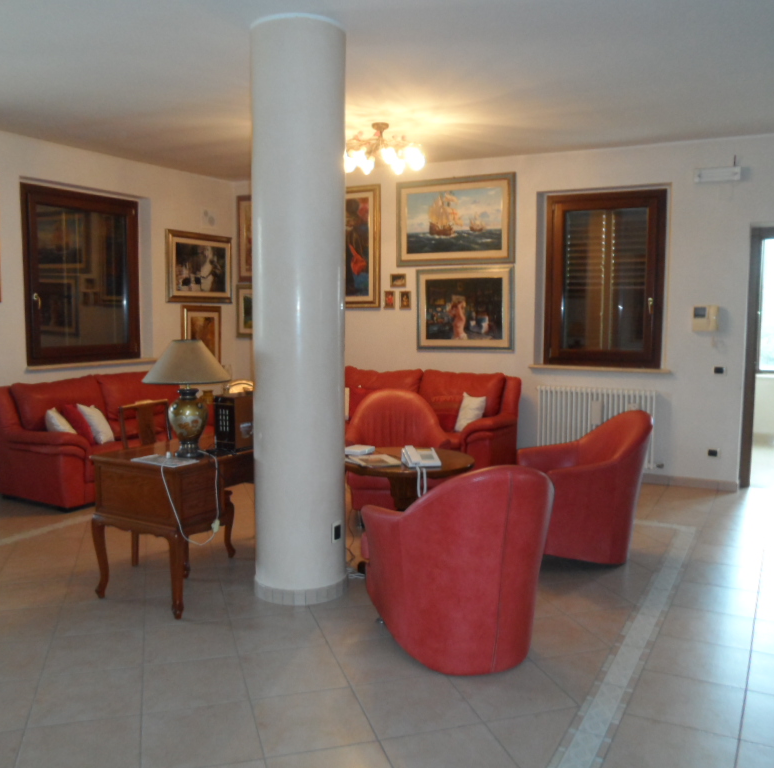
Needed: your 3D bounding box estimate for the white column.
[{"bbox_3d":[-0.480,-0.359,3.955,0.500,2.990,0.500,0,6,0],"label":"white column"}]

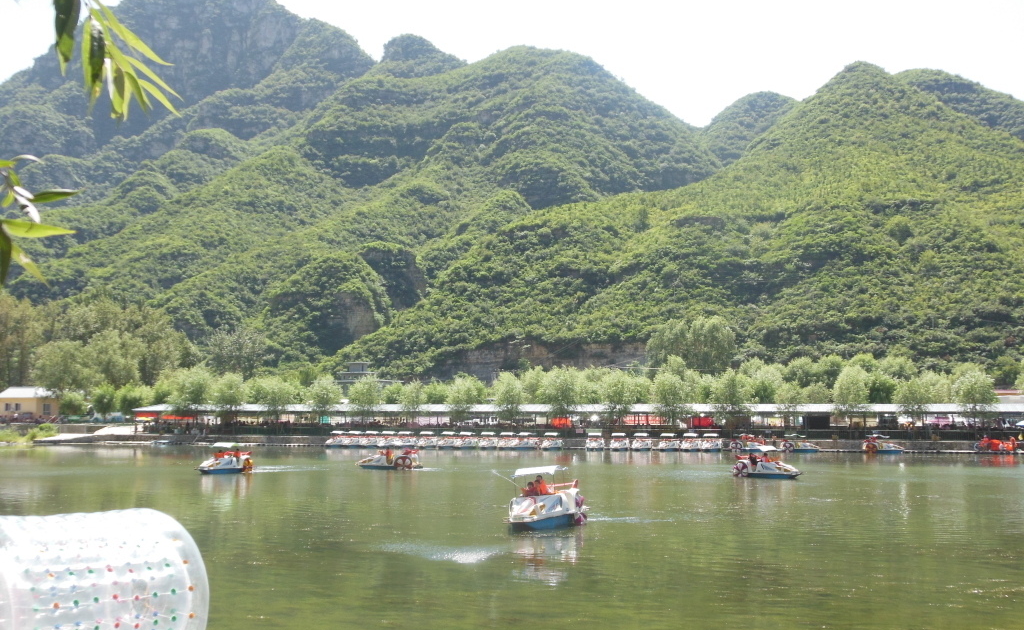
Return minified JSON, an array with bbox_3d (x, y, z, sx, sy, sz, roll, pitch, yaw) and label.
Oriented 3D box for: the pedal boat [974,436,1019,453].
[{"bbox_3d":[50.644,13.526,117.500,4.100,1.900,1.950,-1,-6,12],"label":"pedal boat"}]

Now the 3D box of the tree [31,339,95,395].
[{"bbox_3d":[-65.980,9.468,165.000,9.200,11.743,9.200,0,-5,0],"label":"tree"}]

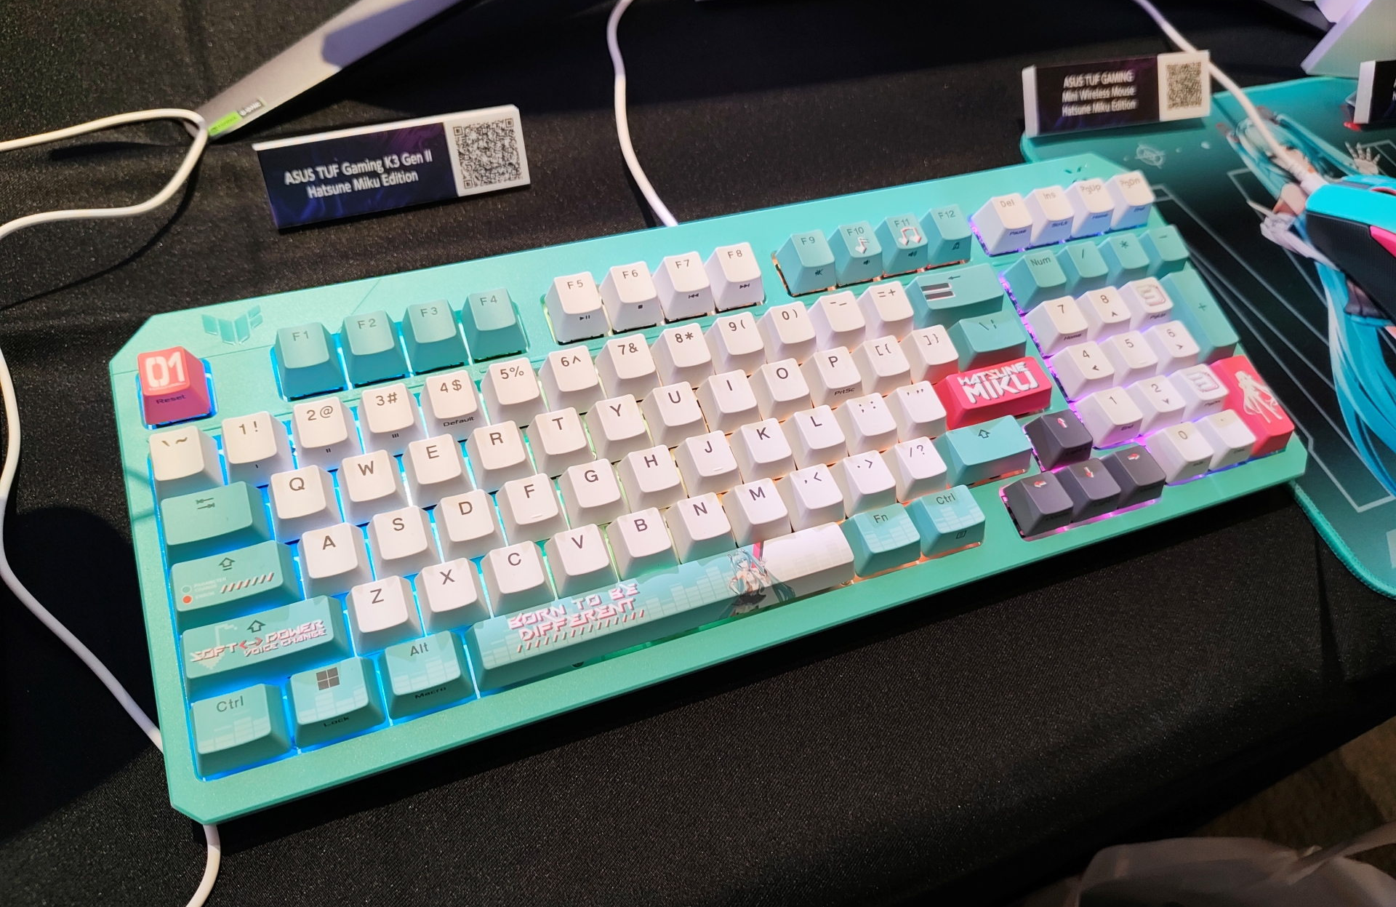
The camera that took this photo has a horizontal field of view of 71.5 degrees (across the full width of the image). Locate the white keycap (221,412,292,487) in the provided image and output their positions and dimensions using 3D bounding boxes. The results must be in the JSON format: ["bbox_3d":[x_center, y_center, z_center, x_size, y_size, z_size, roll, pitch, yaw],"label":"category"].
[{"bbox_3d":[-0.128,-0.001,0.279,0.018,0.012,0.018,-14,68,-17],"label":"white keycap"}]

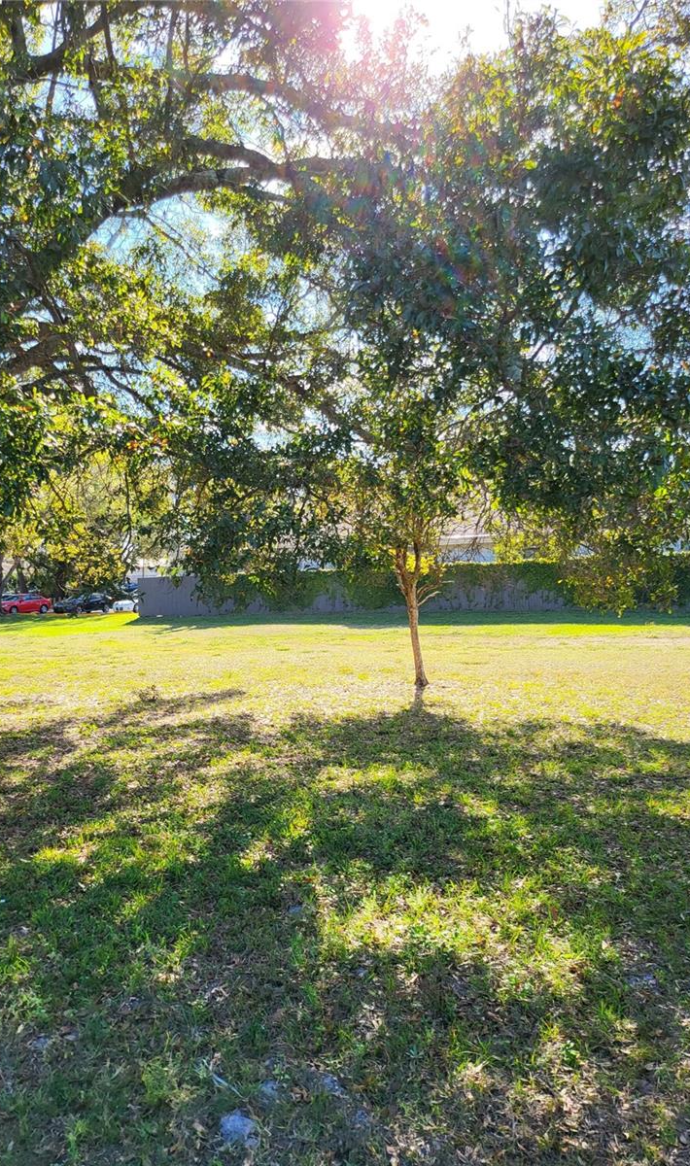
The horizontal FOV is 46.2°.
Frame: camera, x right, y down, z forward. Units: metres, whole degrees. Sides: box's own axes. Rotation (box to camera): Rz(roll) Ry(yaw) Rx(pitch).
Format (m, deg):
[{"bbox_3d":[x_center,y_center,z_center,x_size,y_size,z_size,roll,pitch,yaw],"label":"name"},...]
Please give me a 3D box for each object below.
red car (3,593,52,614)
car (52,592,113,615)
[{"bbox_3d":[-23.676,1.526,59.300,1.800,1.430,4.600,0,-1,27],"label":"red car"},{"bbox_3d":[-18.774,1.464,58.400,1.800,1.440,4.600,0,-1,27],"label":"car"}]

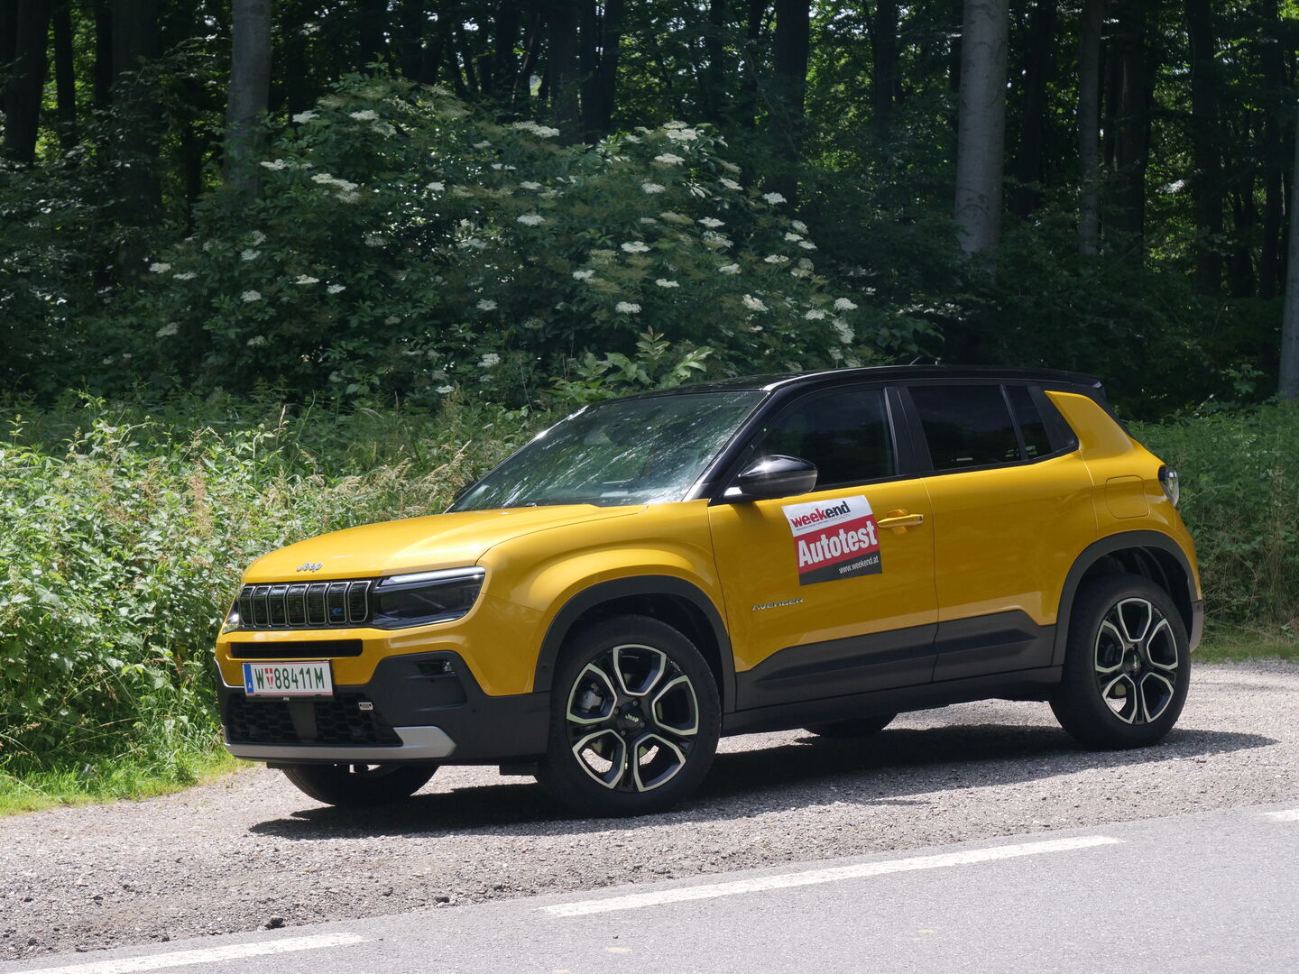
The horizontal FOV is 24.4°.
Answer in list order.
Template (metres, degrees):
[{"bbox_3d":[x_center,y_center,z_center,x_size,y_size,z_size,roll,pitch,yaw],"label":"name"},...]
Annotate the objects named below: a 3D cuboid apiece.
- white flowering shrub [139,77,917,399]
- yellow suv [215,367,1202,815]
[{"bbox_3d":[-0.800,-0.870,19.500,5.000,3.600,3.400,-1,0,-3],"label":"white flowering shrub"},{"bbox_3d":[0.300,0.339,11.477,4.080,1.530,1.800,-3,-1,-41],"label":"yellow suv"}]

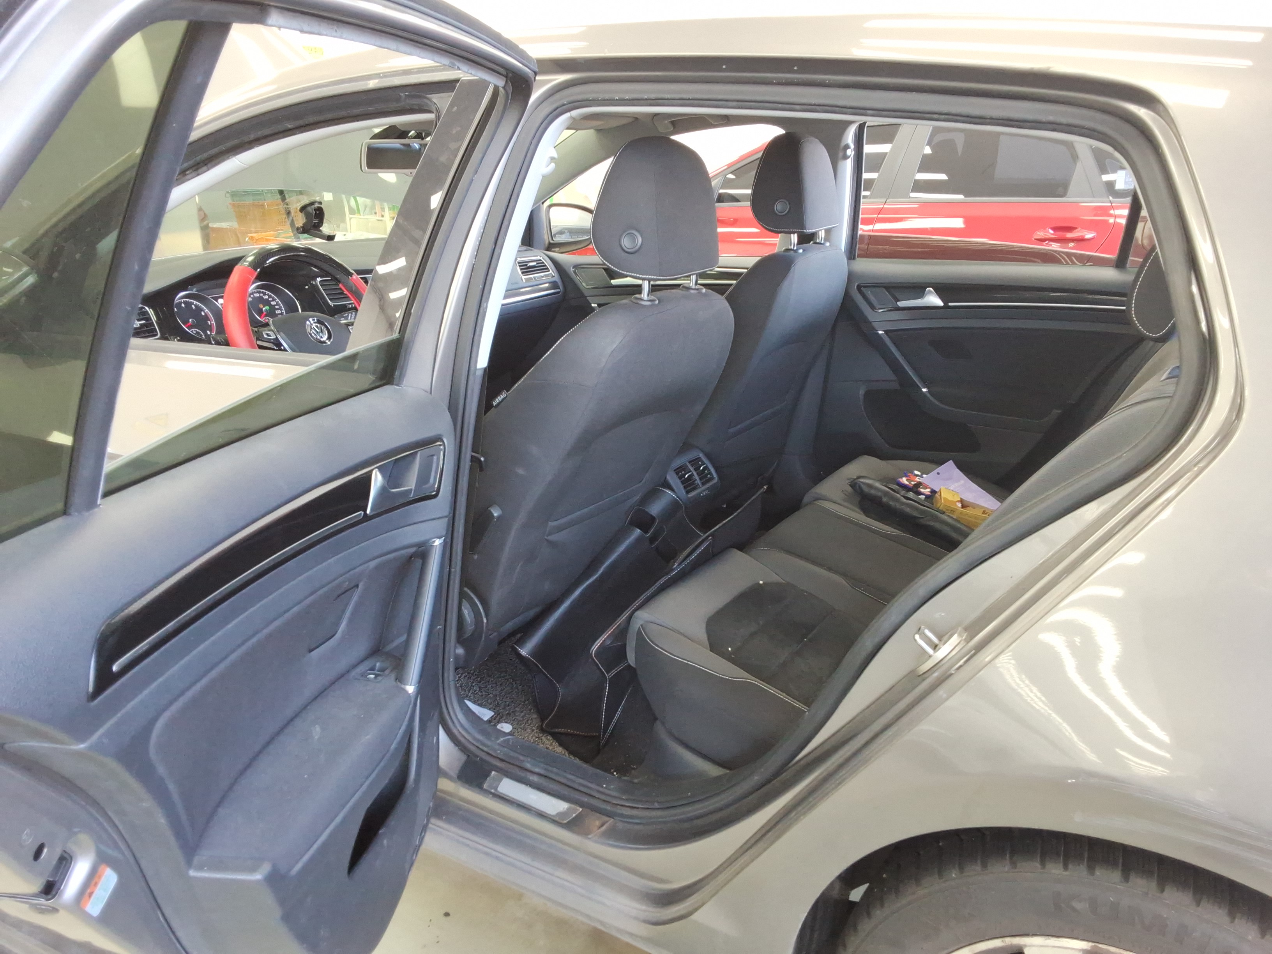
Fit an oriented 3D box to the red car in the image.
[{"bbox_3d":[1.199,-1.197,5.248,4.450,1.500,1.810,11,22,28],"label":"red car"}]

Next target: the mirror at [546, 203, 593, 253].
[{"bbox_3d":[-0.216,-0.780,3.211,0.240,0.160,0.120,-17,26,-42],"label":"mirror"}]

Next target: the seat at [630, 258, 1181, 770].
[{"bbox_3d":[0.604,0.002,1.842,0.820,0.790,1.280,11,22,28],"label":"seat"}]

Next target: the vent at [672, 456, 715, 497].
[{"bbox_3d":[0.115,-0.003,2.140,0.040,0.072,0.120,-38,-5,35],"label":"vent"}]

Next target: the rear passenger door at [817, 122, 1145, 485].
[{"bbox_3d":[0.859,-0.345,2.478,0.960,1.040,0.240,11,22,28],"label":"rear passenger door"}]

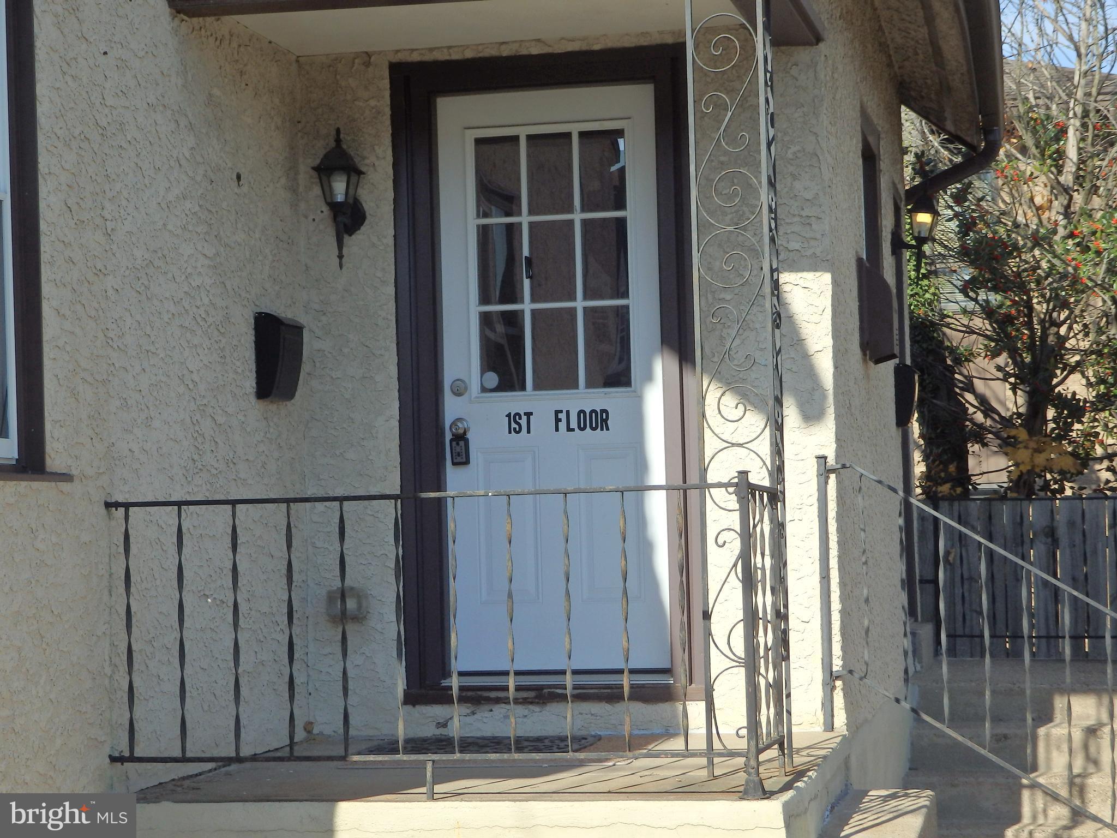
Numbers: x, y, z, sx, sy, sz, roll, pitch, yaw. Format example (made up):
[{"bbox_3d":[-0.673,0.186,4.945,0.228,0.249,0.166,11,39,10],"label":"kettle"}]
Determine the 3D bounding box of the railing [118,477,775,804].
[{"bbox_3d":[-0.286,0.593,5.868,1.780,0.835,0.540,-2,-3,11],"label":"railing"}]

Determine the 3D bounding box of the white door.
[{"bbox_3d":[-0.017,-0.143,7.447,0.800,2.030,0.050,-2,-3,11],"label":"white door"}]

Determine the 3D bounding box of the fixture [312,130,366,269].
[{"bbox_3d":[-0.748,-0.758,7.385,0.170,0.495,0.220,-2,-3,11],"label":"fixture"}]

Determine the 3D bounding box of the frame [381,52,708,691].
[{"bbox_3d":[-0.039,-0.150,7.385,1.050,2.245,0.150,-2,-3,11],"label":"frame"}]

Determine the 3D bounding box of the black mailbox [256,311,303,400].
[{"bbox_3d":[-0.923,-0.204,7.112,0.100,0.290,0.230,-2,-3,11],"label":"black mailbox"}]

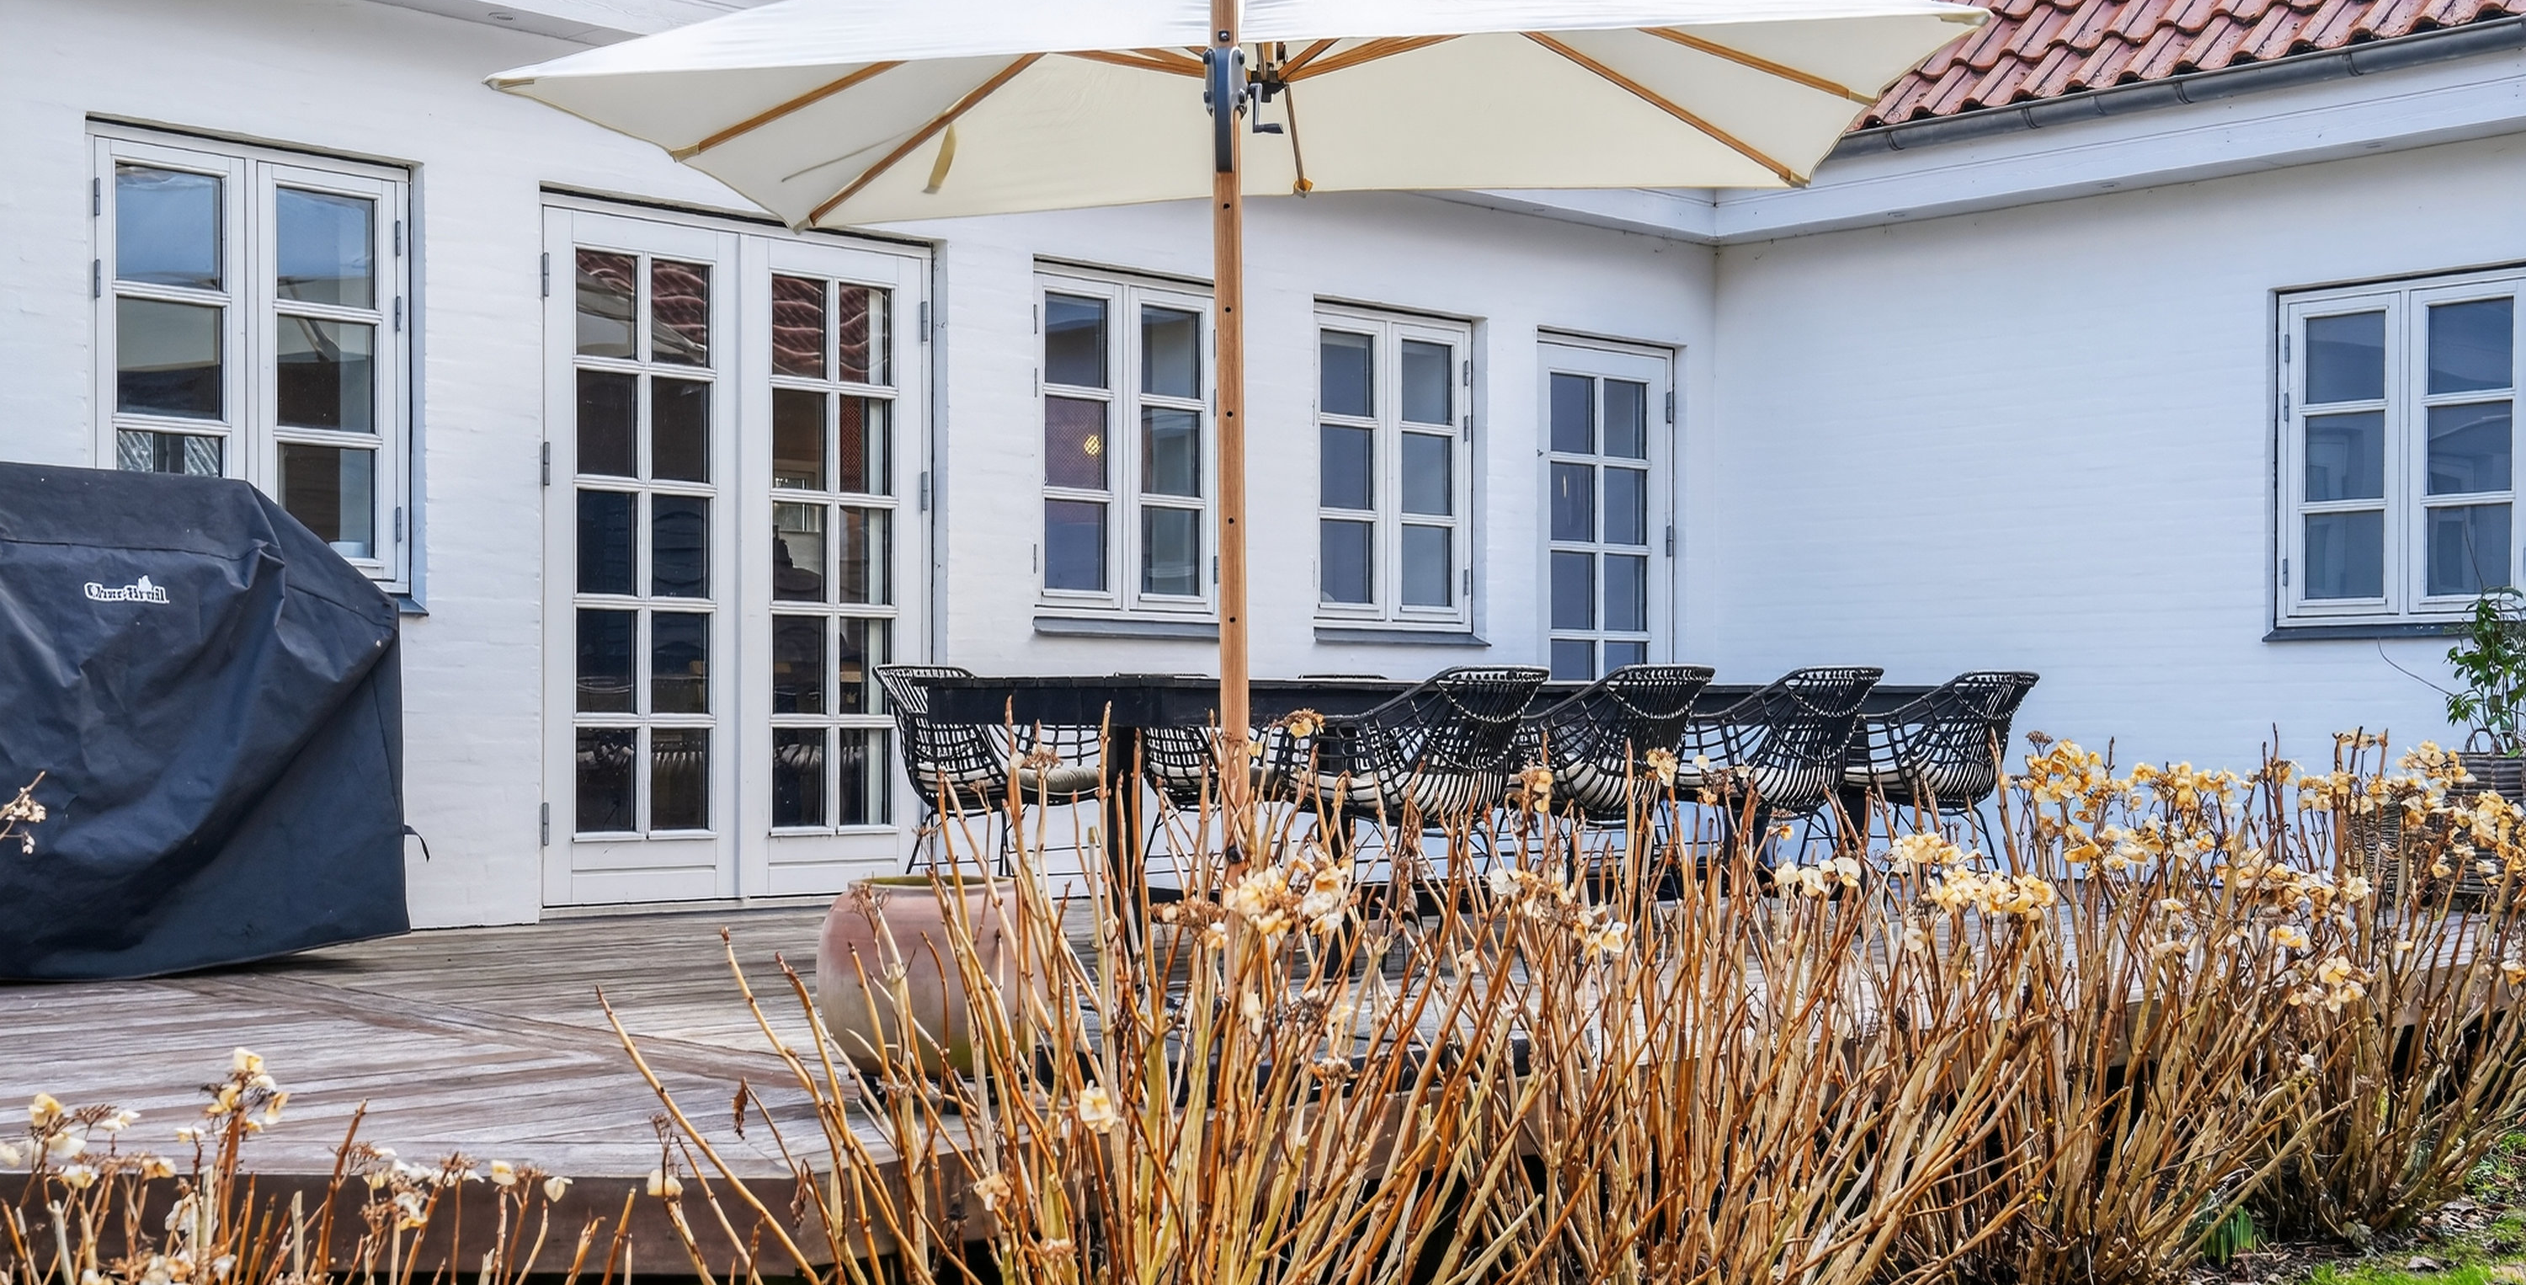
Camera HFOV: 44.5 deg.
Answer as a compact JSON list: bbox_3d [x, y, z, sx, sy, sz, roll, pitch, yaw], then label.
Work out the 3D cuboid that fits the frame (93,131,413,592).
[{"bbox_3d":[-2.740,-0.733,8.313,0.100,1.190,0.927,-2,-2,45],"label":"frame"}]

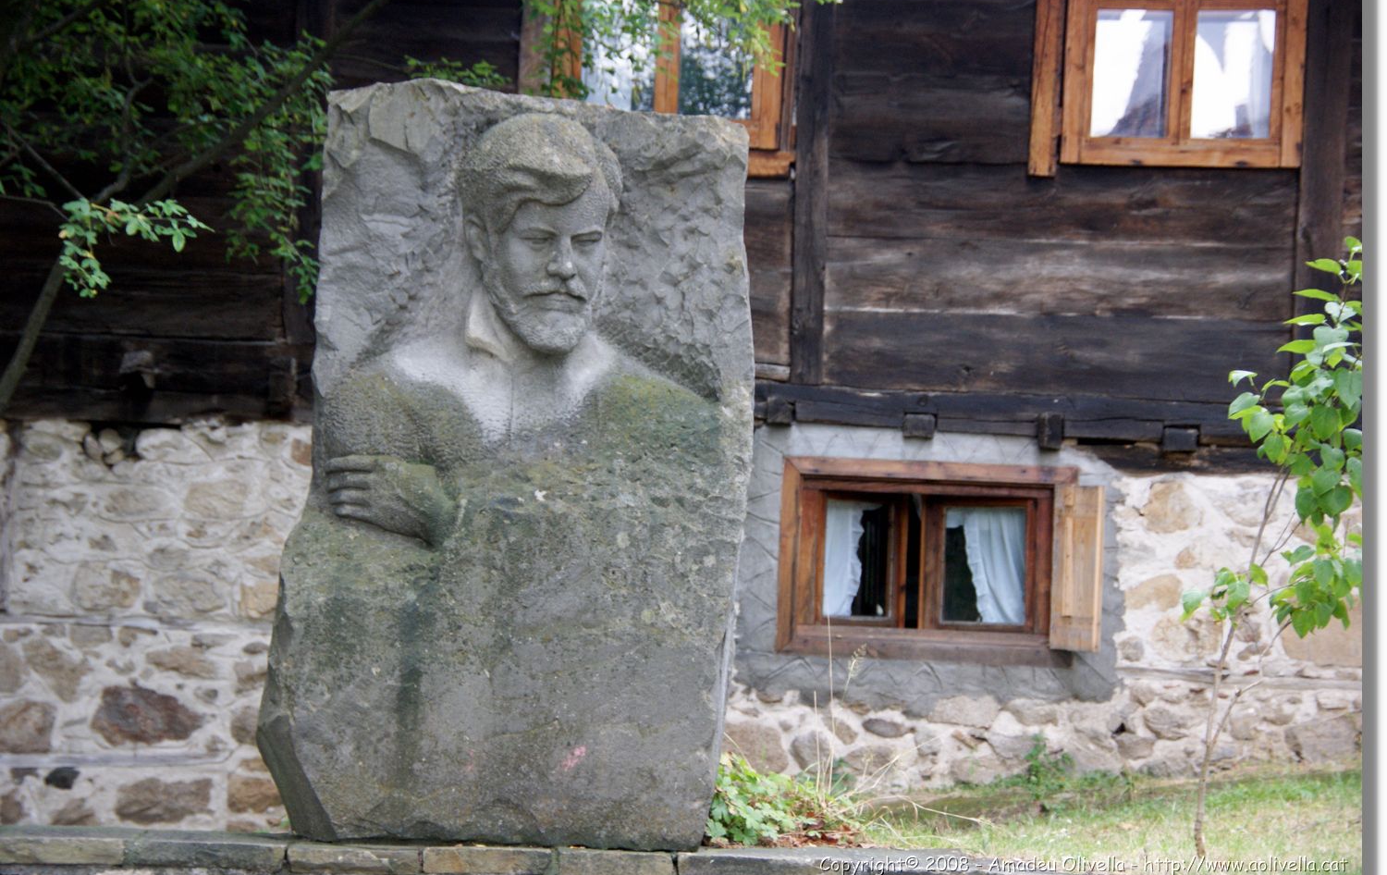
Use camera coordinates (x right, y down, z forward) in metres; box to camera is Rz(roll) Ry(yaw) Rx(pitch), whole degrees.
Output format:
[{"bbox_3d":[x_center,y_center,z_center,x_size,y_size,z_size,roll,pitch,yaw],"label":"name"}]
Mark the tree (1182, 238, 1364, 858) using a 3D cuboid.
[{"bbox_3d":[1.435,0.260,8.300,0.530,1.500,0.500,2,1,0],"label":"tree"}]

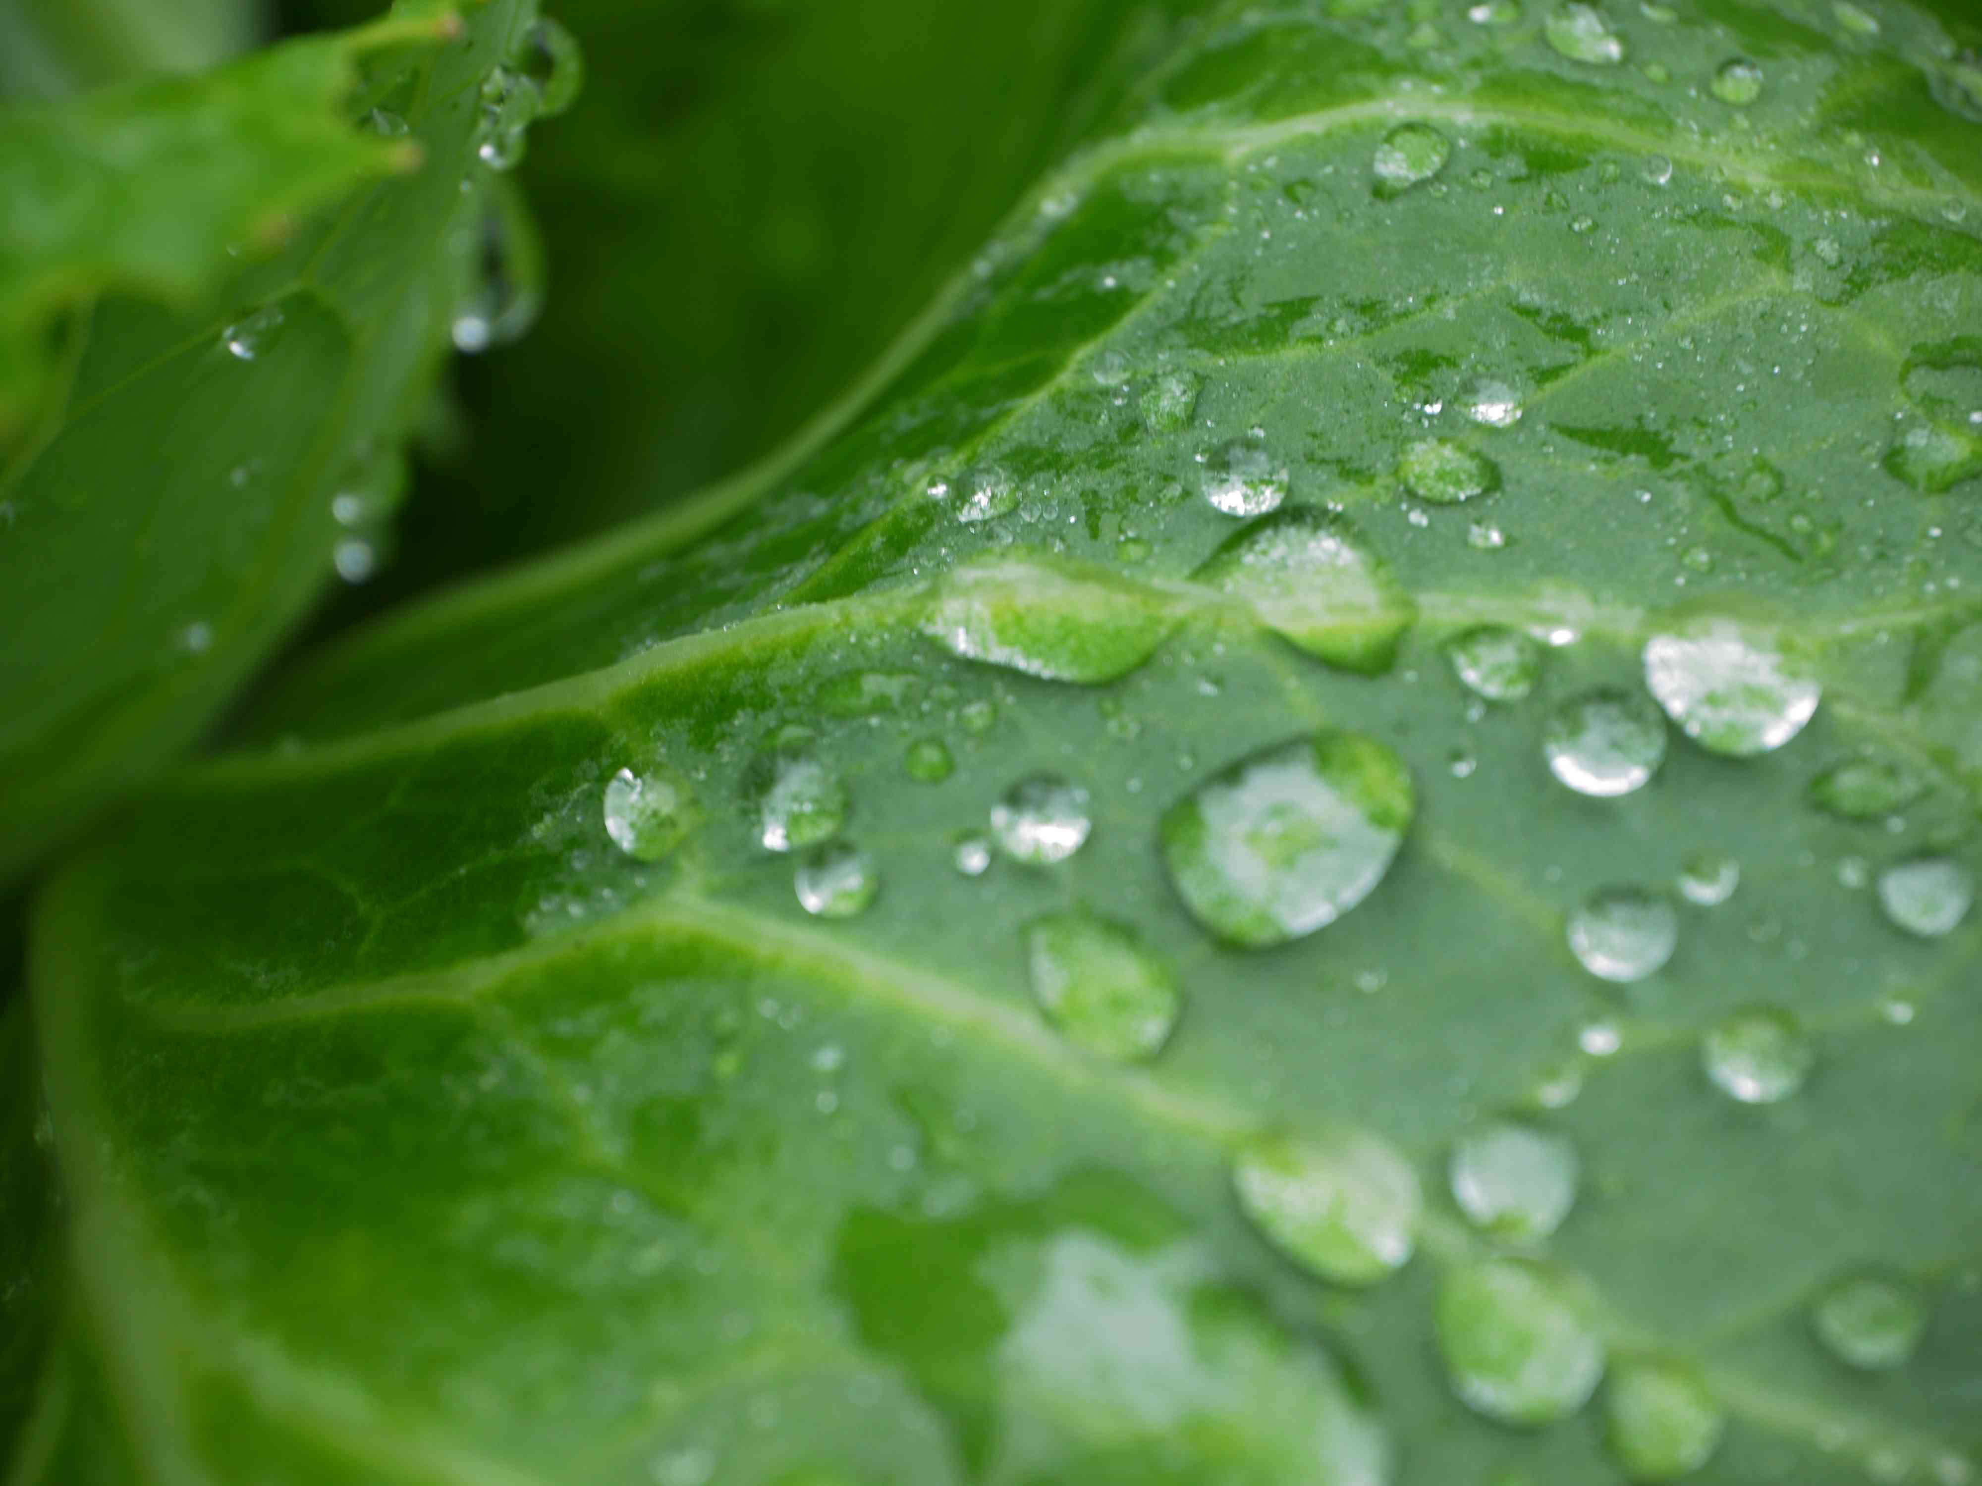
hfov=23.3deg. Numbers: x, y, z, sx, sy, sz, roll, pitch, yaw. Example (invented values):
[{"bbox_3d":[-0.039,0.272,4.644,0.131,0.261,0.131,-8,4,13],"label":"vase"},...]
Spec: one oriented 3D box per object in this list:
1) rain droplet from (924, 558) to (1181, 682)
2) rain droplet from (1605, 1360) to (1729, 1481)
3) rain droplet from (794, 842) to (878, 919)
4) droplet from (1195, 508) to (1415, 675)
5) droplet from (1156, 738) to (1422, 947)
[{"bbox_3d":[0.003,-0.007,0.253,0.014,0.004,0.008,0,48,0],"label":"rain droplet"},{"bbox_3d":[0.031,0.031,0.220,0.006,0.004,0.006,0,48,0],"label":"rain droplet"},{"bbox_3d":[-0.008,0.007,0.242,0.004,0.003,0.004,0,48,0],"label":"rain droplet"},{"bbox_3d":[0.017,-0.008,0.254,0.013,0.005,0.009,34,56,27],"label":"droplet"},{"bbox_3d":[0.015,0.005,0.242,0.012,0.005,0.015,24,52,20],"label":"droplet"}]

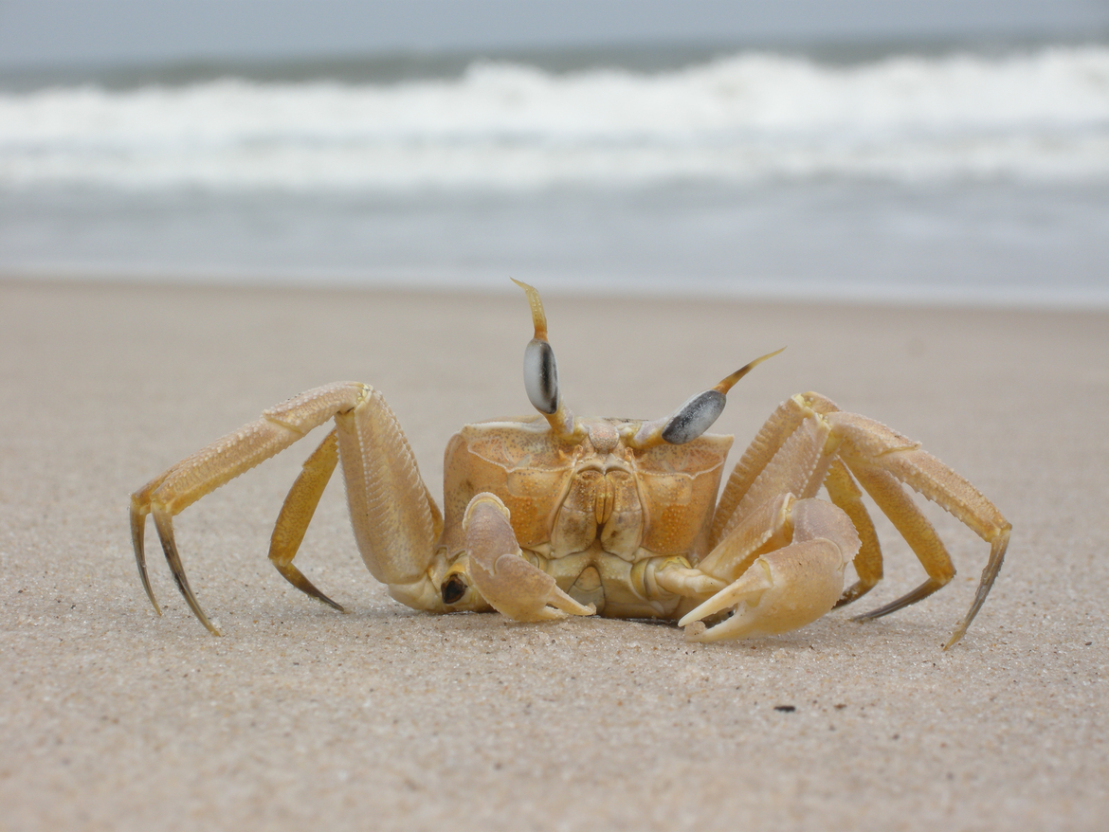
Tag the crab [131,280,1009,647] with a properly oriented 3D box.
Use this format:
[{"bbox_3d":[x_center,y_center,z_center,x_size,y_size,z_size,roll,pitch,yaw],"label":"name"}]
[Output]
[{"bbox_3d":[0.003,0.005,0.628,0.138,0.054,0.072,1,4,-7],"label":"crab"}]

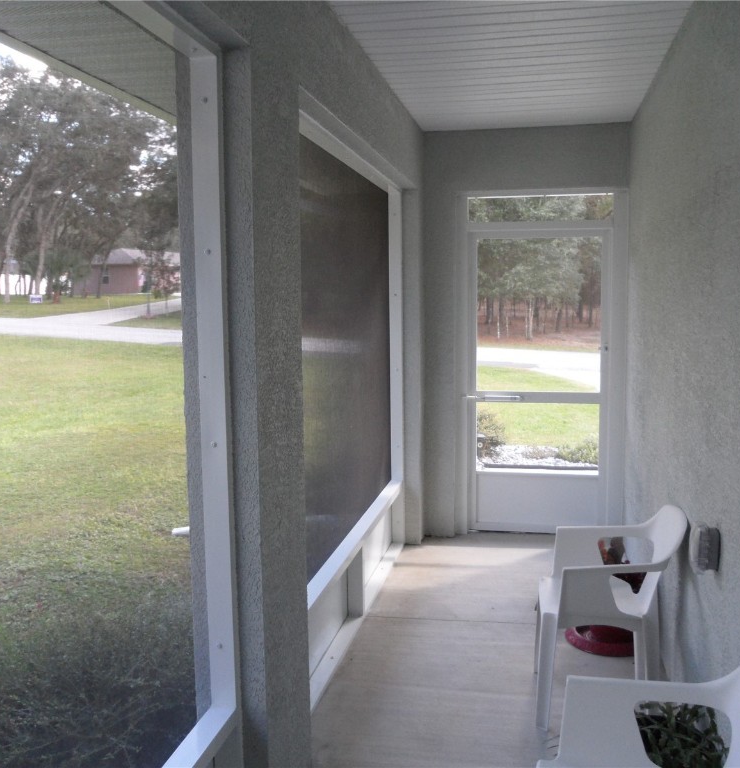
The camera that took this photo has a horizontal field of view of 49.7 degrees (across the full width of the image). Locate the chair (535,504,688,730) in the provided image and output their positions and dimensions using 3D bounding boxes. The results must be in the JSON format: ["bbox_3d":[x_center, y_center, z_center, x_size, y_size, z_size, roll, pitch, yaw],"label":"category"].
[{"bbox_3d":[0.928,0.866,3.096,0.557,0.787,0.562,1,6,12],"label":"chair"}]

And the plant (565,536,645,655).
[{"bbox_3d":[1.110,0.948,3.703,0.376,0.502,0.376,1,6,12],"label":"plant"}]

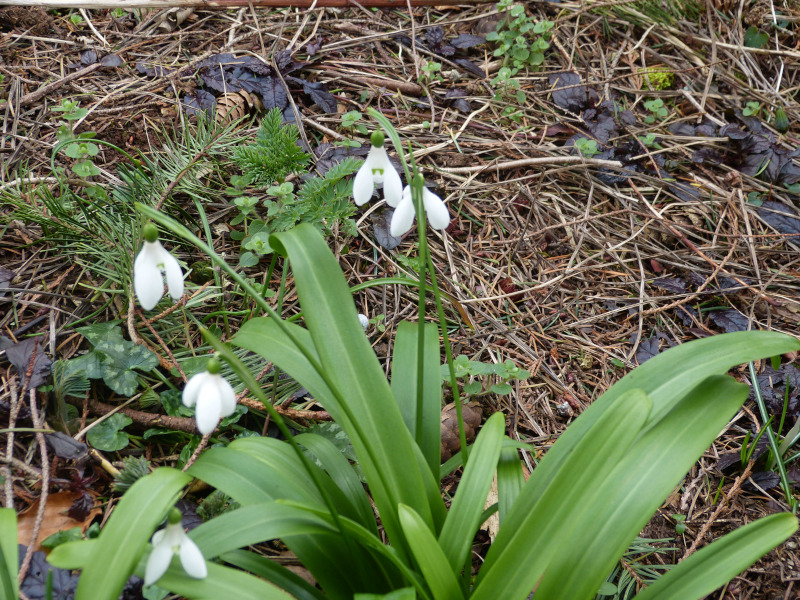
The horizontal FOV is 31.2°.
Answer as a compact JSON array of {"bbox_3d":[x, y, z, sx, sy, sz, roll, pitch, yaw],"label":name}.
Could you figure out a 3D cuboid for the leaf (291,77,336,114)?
[{"bbox_3d":[-0.068,-0.160,1.119,0.026,0.015,0.048,-21,39,-28],"label":"leaf"}]

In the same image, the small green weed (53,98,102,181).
[{"bbox_3d":[-0.230,-0.115,1.022,0.036,0.048,0.046,0,34,0],"label":"small green weed"}]

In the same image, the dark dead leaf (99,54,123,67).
[{"bbox_3d":[-0.206,-0.171,1.020,0.017,0.007,0.009,0,40,0],"label":"dark dead leaf"}]

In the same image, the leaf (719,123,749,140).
[{"bbox_3d":[0.192,-0.097,0.827,0.017,0.005,0.012,0,42,0],"label":"leaf"}]

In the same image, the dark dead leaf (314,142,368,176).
[{"bbox_3d":[-0.038,-0.091,0.925,0.035,0.012,0.027,0,40,0],"label":"dark dead leaf"}]

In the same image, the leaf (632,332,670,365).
[{"bbox_3d":[0.148,0.029,0.842,0.025,0.010,0.027,0,34,0],"label":"leaf"}]

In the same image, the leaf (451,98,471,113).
[{"bbox_3d":[0.041,-0.132,0.974,0.014,0.007,0.010,0,40,0],"label":"leaf"}]

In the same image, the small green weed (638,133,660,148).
[{"bbox_3d":[0.160,-0.102,0.919,0.015,0.007,0.011,0,38,0],"label":"small green weed"}]

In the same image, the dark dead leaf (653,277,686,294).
[{"bbox_3d":[0.150,-0.008,0.798,0.020,0.005,0.012,0,38,0],"label":"dark dead leaf"}]

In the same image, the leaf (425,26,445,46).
[{"bbox_3d":[0.025,-0.192,1.046,0.015,0.007,0.021,0,40,0],"label":"leaf"}]

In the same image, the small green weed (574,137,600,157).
[{"bbox_3d":[0.105,-0.086,0.806,0.014,0.007,0.010,0,42,0],"label":"small green weed"}]

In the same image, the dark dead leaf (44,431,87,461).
[{"bbox_3d":[-0.179,0.079,0.769,0.026,0.010,0.017,18,38,24],"label":"dark dead leaf"}]

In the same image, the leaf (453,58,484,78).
[{"bbox_3d":[0.048,-0.161,0.993,0.014,0.009,0.030,-23,44,-27],"label":"leaf"}]

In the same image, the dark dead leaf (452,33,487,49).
[{"bbox_3d":[0.058,-0.219,1.210,0.031,0.010,0.020,6,34,8],"label":"dark dead leaf"}]

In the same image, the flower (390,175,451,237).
[{"bbox_3d":[0.008,-0.037,0.565,0.024,0.028,0.021,0,40,0],"label":"flower"}]

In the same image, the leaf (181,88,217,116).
[{"bbox_3d":[-0.135,-0.132,0.957,0.025,0.009,0.024,0,38,0],"label":"leaf"}]

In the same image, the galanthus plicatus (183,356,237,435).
[{"bbox_3d":[-0.073,0.037,0.550,0.021,0.030,0.022,0,40,0],"label":"galanthus plicatus"}]

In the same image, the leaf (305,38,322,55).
[{"bbox_3d":[-0.072,-0.212,1.200,0.016,0.010,0.020,0,34,0],"label":"leaf"}]

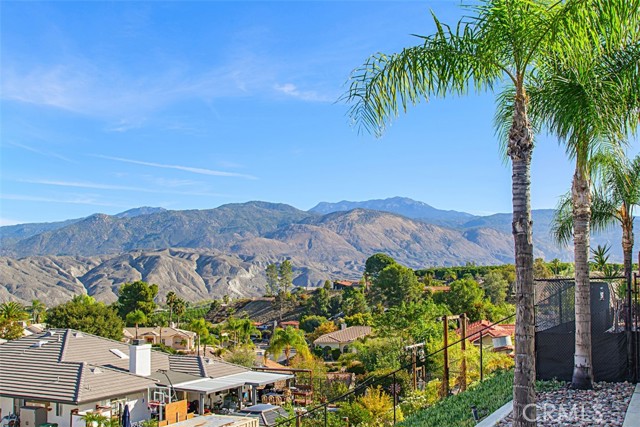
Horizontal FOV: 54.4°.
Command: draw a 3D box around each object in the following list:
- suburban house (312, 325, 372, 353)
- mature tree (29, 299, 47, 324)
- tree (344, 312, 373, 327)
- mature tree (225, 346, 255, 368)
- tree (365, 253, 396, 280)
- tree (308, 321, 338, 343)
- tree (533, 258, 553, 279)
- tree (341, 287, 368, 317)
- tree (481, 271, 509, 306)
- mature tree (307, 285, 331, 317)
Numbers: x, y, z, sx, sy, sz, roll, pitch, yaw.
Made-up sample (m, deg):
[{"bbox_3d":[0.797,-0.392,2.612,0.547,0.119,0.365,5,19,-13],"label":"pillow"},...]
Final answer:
[{"bbox_3d":[4.630,23.606,113.000,13.000,5.400,16.000,-1,-5,17],"label":"suburban house"},{"bbox_3d":[-50.844,17.998,112.000,3.300,6.200,3.300,0,-4,0],"label":"mature tree"},{"bbox_3d":[8.166,22.909,132.000,5.900,4.400,5.600,0,-4,0],"label":"tree"},{"bbox_3d":[-8.048,14.831,63.000,3.400,3.500,3.300,0,-4,0],"label":"mature tree"},{"bbox_3d":[17.305,16.447,178.000,9.200,10.800,8.800,0,-4,0],"label":"tree"},{"bbox_3d":[0.686,23.624,122.000,5.800,5.400,5.600,0,-4,0],"label":"tree"},{"bbox_3d":[44.693,11.449,125.000,4.200,5.200,4.200,0,-4,0],"label":"tree"},{"bbox_3d":[9.702,24.888,175.000,7.900,9.000,7.600,0,-4,0],"label":"tree"},{"bbox_3d":[32.247,14.137,115.000,5.300,7.400,5.200,0,-4,0],"label":"tree"},{"bbox_3d":[-0.439,25.883,182.000,7.100,9.000,7.000,0,-4,0],"label":"mature tree"}]

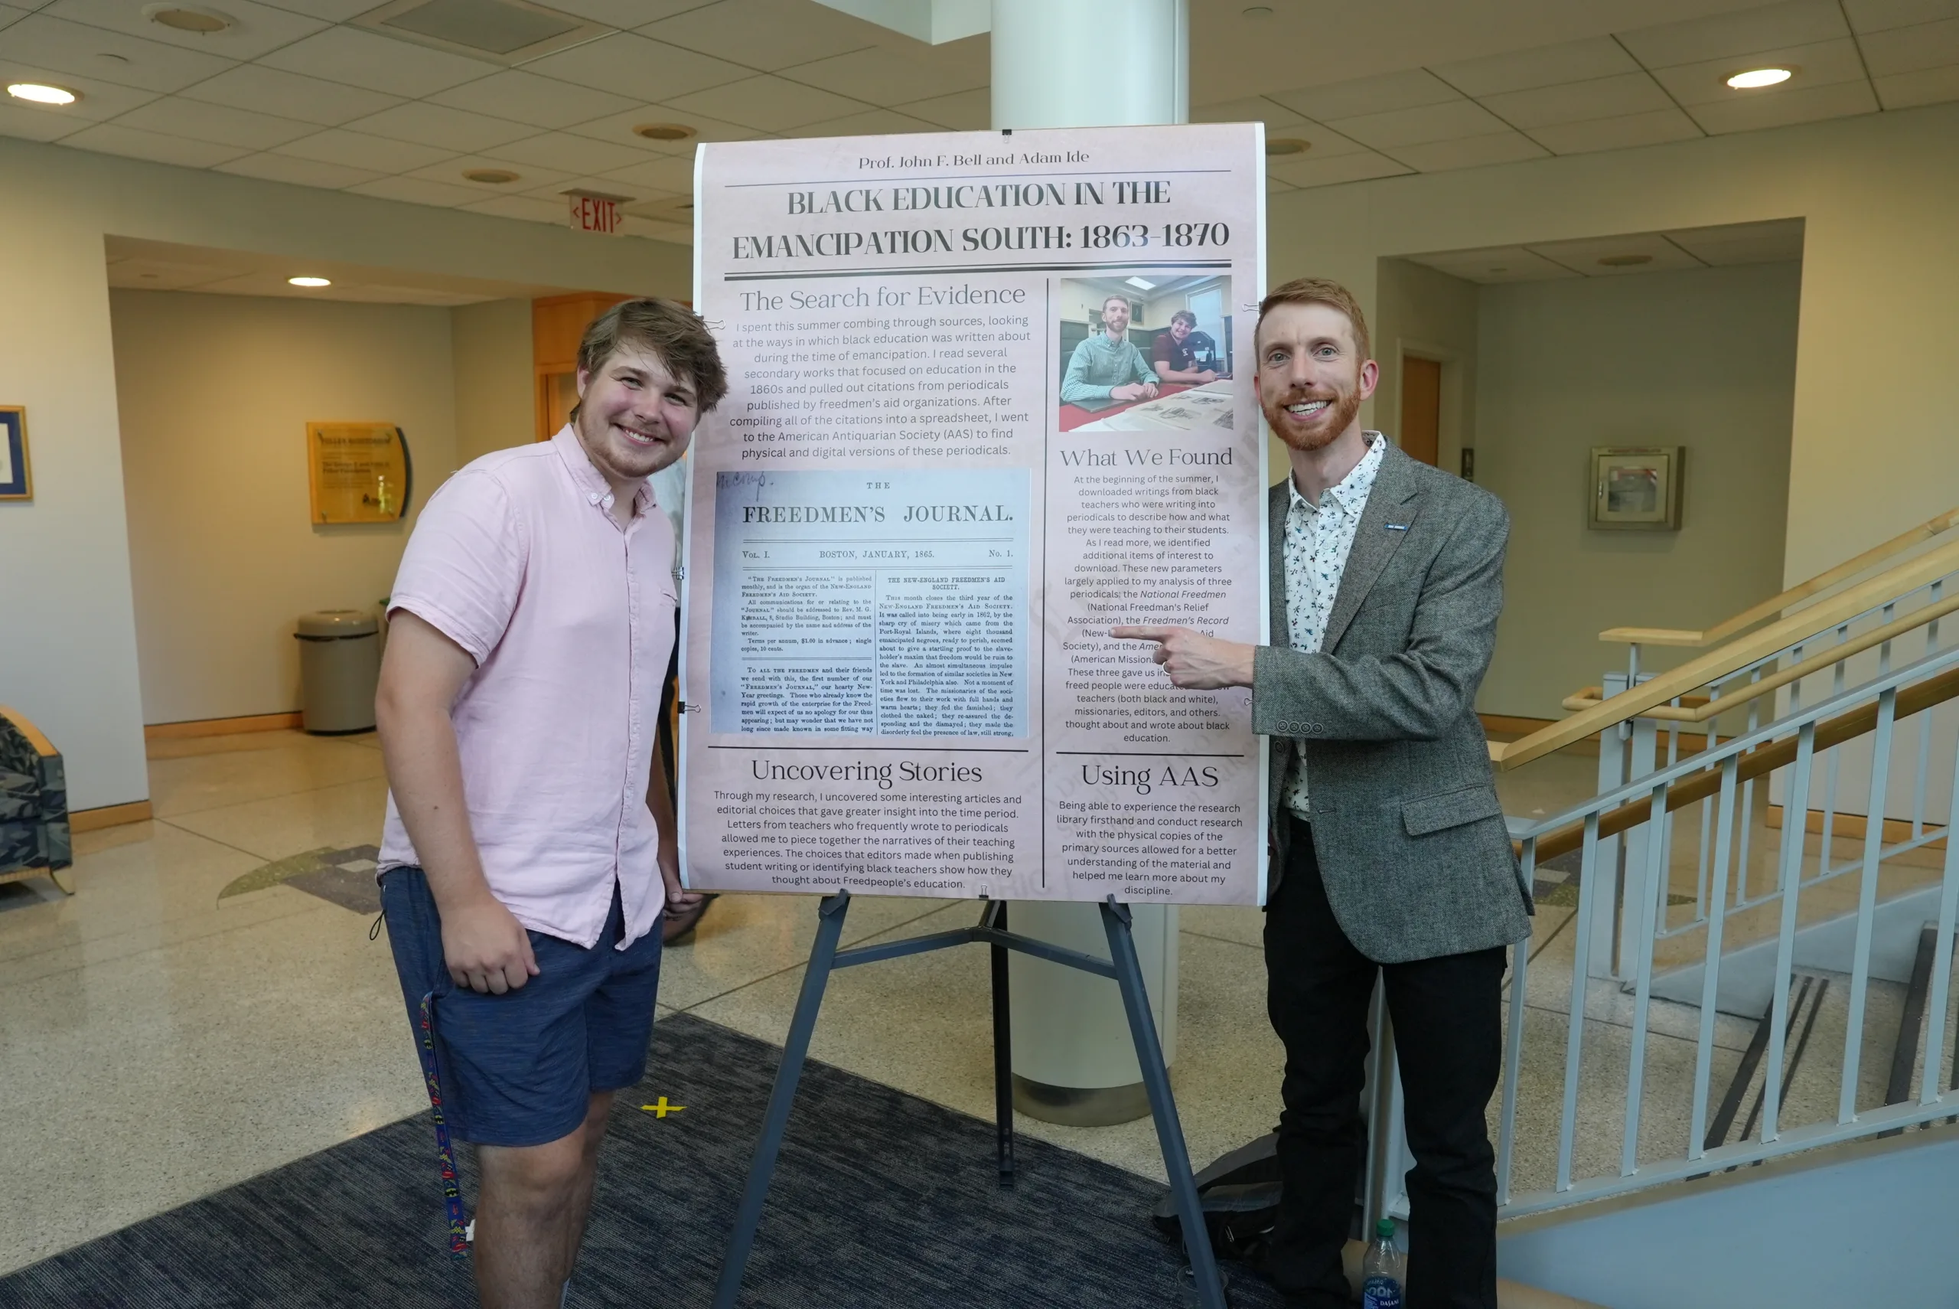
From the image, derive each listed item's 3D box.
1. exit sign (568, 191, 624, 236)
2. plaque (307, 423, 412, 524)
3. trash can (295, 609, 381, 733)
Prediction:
[{"bbox_3d":[-1.925,-2.222,6.600,0.050,0.185,0.330,5,10,37],"label":"exit sign"},{"bbox_3d":[-3.810,-1.118,8.070,0.565,0.605,0.050,-5,9,-28],"label":"plaque"},{"bbox_3d":[-3.900,0.100,8.000,0.450,0.730,0.450,-4,8,-26],"label":"trash can"}]

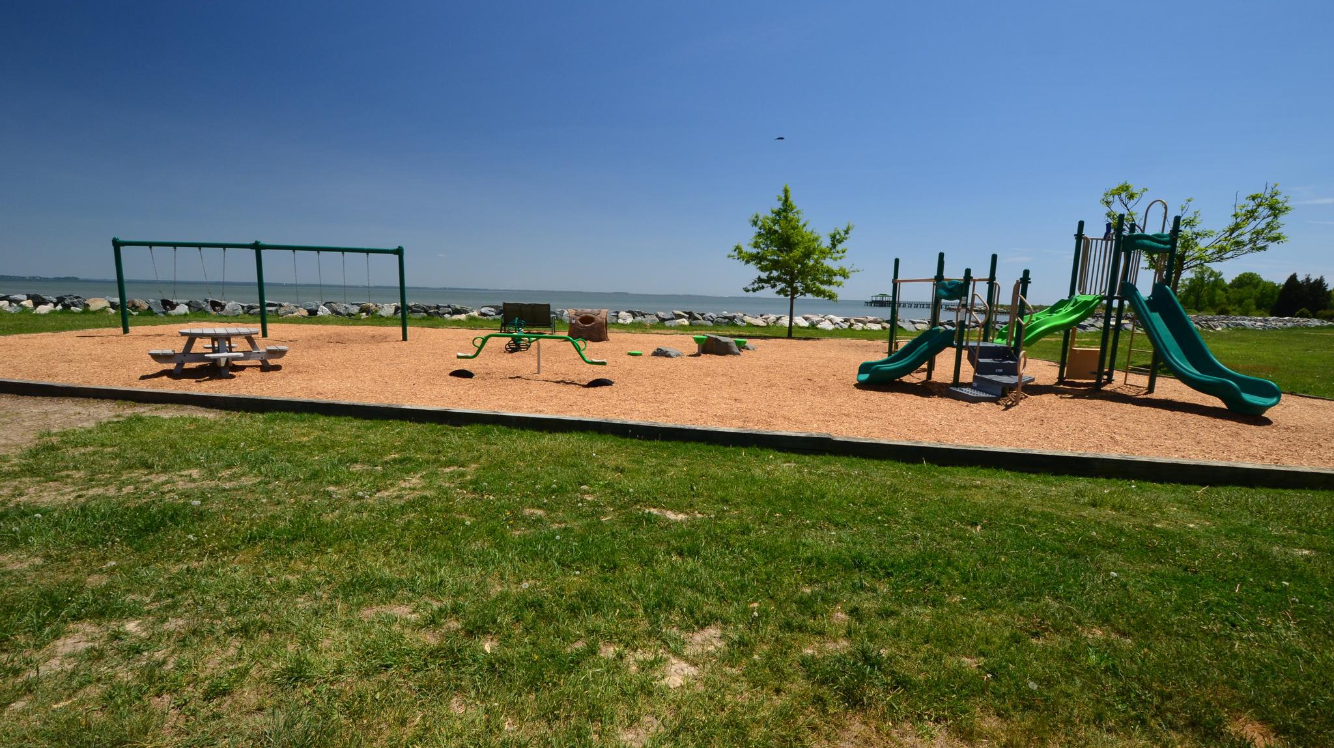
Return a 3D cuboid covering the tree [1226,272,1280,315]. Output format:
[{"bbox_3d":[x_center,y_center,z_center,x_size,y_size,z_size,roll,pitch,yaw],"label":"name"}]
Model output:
[{"bbox_3d":[87.437,-11.703,82.878,5.591,7.143,5.591,-6,11,-43],"label":"tree"}]

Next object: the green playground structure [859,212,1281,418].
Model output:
[{"bbox_3d":[6.213,-1.460,9.872,5.750,3.420,4.800,1,8,0],"label":"green playground structure"}]

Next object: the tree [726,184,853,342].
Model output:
[{"bbox_3d":[4.676,-4.214,21.001,4.634,5.674,4.634,3,8,12],"label":"tree"}]

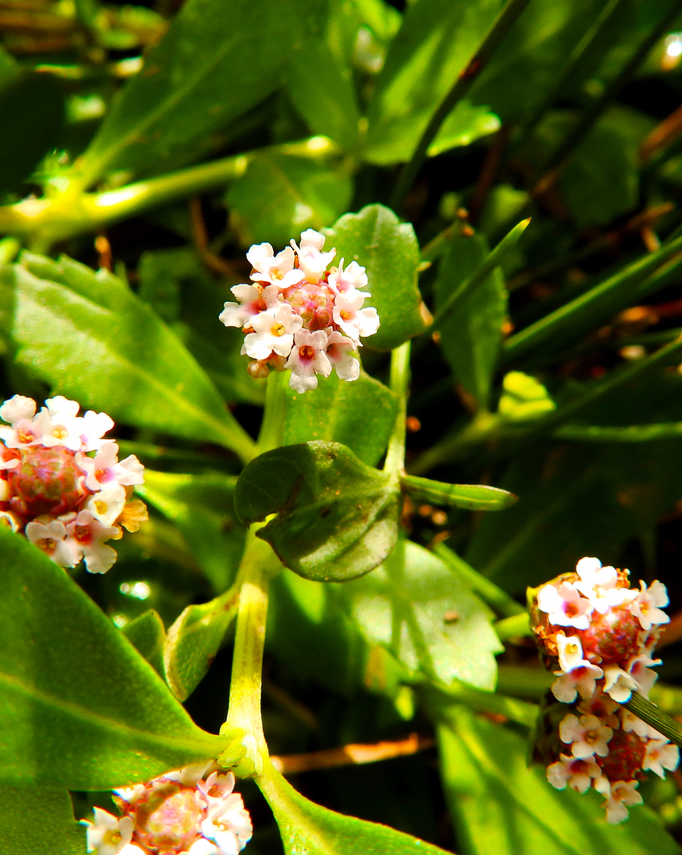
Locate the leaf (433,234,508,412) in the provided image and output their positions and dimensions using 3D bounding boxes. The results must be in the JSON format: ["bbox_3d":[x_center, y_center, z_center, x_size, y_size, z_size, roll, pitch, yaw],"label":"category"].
[{"bbox_3d":[0.013,-0.011,0.104,0.007,0.003,0.018,-3,80,-7],"label":"leaf"}]

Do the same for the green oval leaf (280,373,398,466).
[{"bbox_3d":[0.000,-0.001,0.113,0.013,0.003,0.015,-1,66,-4],"label":"green oval leaf"}]

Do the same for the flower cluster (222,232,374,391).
[{"bbox_3d":[-0.004,-0.012,0.107,0.015,0.011,0.015,2,69,-6],"label":"flower cluster"}]

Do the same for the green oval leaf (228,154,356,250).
[{"bbox_3d":[-0.005,-0.024,0.111,0.011,0.003,0.011,-27,78,-15],"label":"green oval leaf"}]

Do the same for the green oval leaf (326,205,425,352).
[{"bbox_3d":[0.003,-0.013,0.089,0.008,0.003,0.013,-5,80,-7],"label":"green oval leaf"}]

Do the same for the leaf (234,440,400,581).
[{"bbox_3d":[-0.002,0.008,0.104,0.016,0.004,0.013,-11,66,-2],"label":"leaf"}]

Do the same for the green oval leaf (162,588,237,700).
[{"bbox_3d":[-0.011,0.018,0.086,0.004,0.003,0.010,35,77,-17],"label":"green oval leaf"}]

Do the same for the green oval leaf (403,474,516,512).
[{"bbox_3d":[0.010,0.005,0.086,0.010,0.002,0.003,8,31,19],"label":"green oval leaf"}]

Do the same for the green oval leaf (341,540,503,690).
[{"bbox_3d":[0.009,0.021,0.119,0.021,0.003,0.013,41,70,18],"label":"green oval leaf"}]

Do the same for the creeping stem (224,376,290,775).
[{"bbox_3d":[-0.006,0.011,0.087,0.004,0.003,0.033,0,67,0],"label":"creeping stem"}]

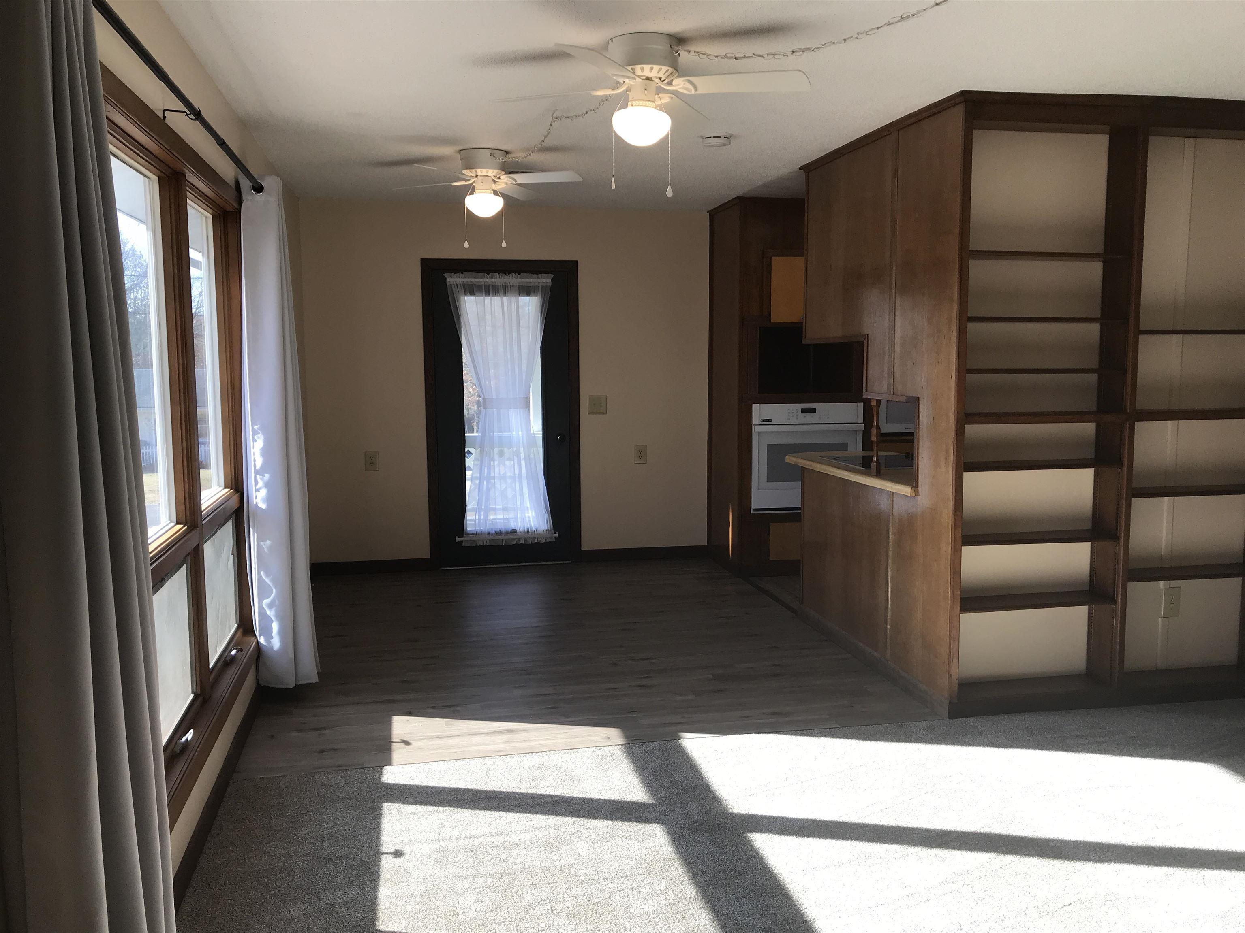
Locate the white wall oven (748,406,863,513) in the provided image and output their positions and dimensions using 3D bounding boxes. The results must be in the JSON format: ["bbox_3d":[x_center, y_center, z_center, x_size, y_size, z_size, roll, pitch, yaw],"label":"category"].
[{"bbox_3d":[1.154,-0.088,6.781,0.757,0.710,0.580,-2,6,-12],"label":"white wall oven"}]

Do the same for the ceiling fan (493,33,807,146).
[{"bbox_3d":[0.069,-1.188,3.211,0.980,0.320,0.980,-2,6,-12],"label":"ceiling fan"}]

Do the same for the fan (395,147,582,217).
[{"bbox_3d":[-0.679,-1.378,4.941,0.980,0.320,0.980,-2,6,-12],"label":"fan"}]

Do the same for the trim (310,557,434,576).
[{"bbox_3d":[-1.694,0.680,6.782,0.800,0.095,0.020,-2,6,-12],"label":"trim"}]

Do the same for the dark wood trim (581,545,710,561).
[{"bbox_3d":[0.153,0.623,7.181,0.920,0.095,0.020,-2,6,-12],"label":"dark wood trim"}]

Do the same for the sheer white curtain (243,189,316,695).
[{"bbox_3d":[-1.455,-0.125,4.259,0.210,2.130,0.340,-2,6,-12],"label":"sheer white curtain"}]

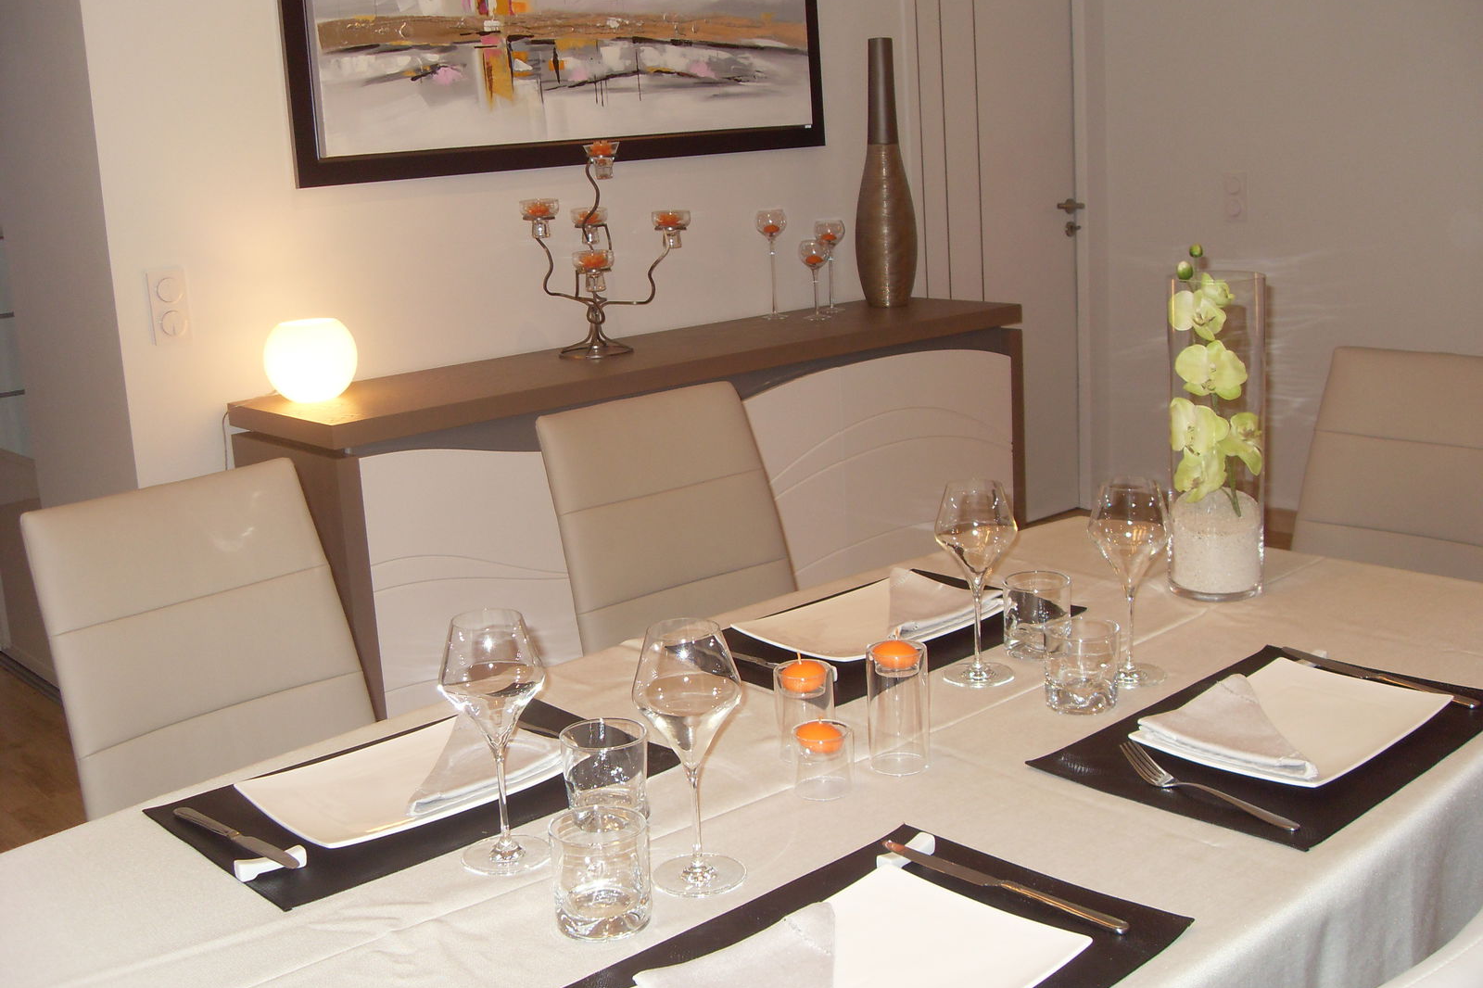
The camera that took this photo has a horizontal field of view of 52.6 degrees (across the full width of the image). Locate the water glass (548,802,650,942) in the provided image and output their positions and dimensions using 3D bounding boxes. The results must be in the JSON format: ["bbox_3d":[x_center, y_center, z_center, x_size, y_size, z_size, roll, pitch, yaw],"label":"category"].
[{"bbox_3d":[-0.110,0.300,1.190,0.077,0.079,0.077,-3,13,1],"label":"water glass"}]

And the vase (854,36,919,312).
[{"bbox_3d":[0.412,-0.931,4.341,0.187,0.769,0.187,-4,13,1],"label":"vase"}]

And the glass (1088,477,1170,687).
[{"bbox_3d":[0.423,0.094,1.636,0.085,0.218,0.085,-3,13,1],"label":"glass"}]

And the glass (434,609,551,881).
[{"bbox_3d":[-0.212,0.211,1.291,0.092,0.217,0.092,-3,13,1],"label":"glass"}]

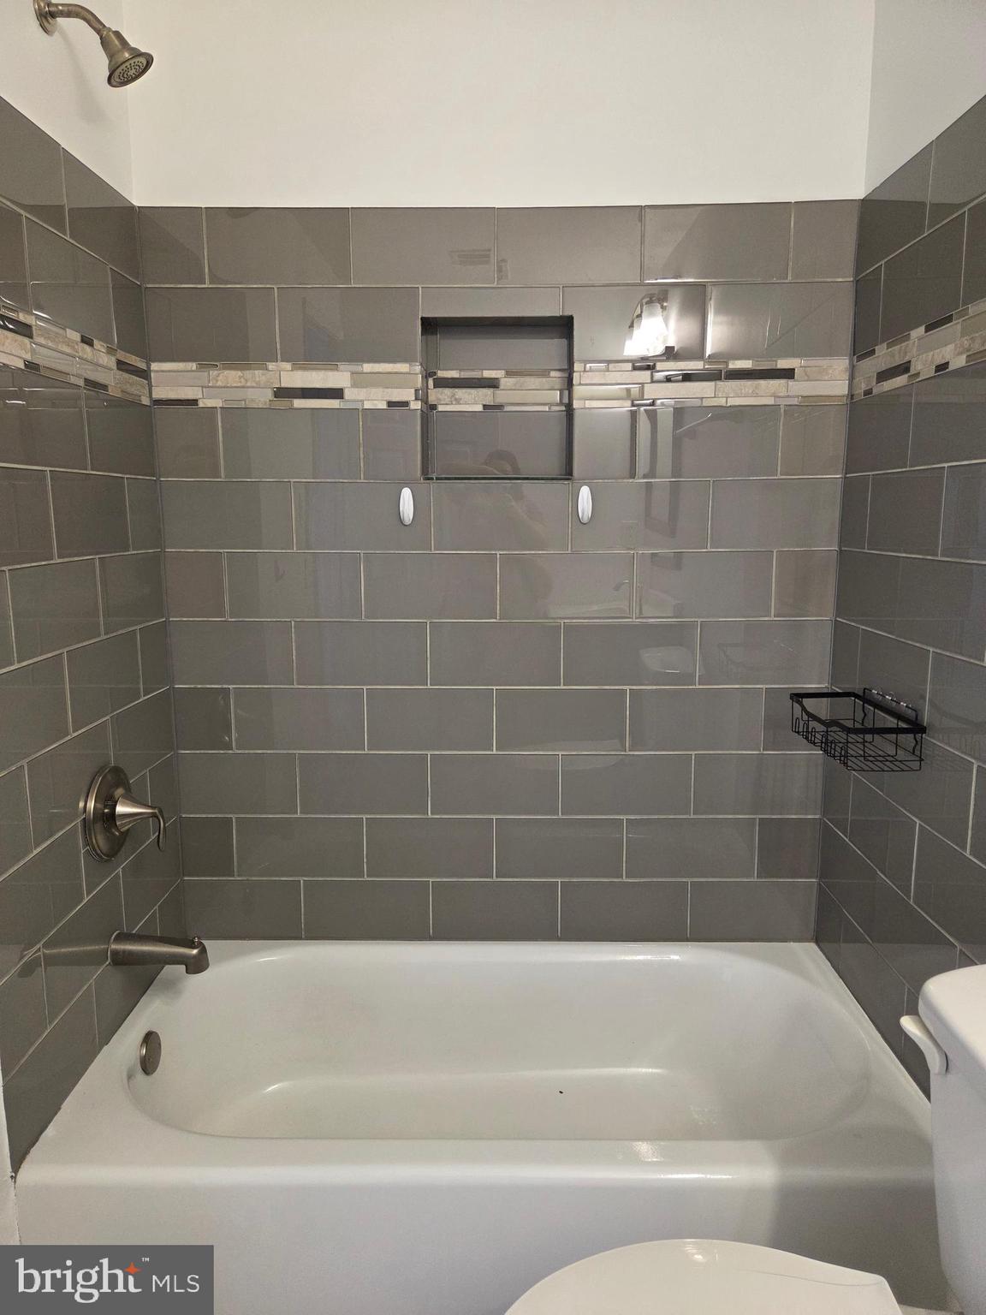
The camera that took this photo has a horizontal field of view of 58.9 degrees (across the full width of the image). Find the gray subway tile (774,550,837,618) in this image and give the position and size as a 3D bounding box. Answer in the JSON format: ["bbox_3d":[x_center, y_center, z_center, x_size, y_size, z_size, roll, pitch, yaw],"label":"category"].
[{"bbox_3d":[0.693,-0.162,1.949,0.136,0.151,0.010,0,9,1],"label":"gray subway tile"}]

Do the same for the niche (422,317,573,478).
[{"bbox_3d":[0.011,-0.568,1.945,0.328,0.340,0.105,0,9,1],"label":"niche"}]

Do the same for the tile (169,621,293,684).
[{"bbox_3d":[-0.592,-0.009,1.986,0.279,0.149,0.009,0,9,1],"label":"tile"}]

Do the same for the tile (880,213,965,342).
[{"bbox_3d":[0.761,-0.664,1.552,0.010,0.152,0.304,0,9,1],"label":"tile"}]

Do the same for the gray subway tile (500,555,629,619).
[{"bbox_3d":[0.165,-0.159,1.953,0.302,0.151,0.010,0,10,1],"label":"gray subway tile"}]

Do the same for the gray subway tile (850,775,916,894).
[{"bbox_3d":[0.764,0.343,1.714,0.010,0.151,0.302,0,9,1],"label":"gray subway tile"}]

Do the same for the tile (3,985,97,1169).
[{"bbox_3d":[-0.756,0.701,1.503,0.010,0.147,0.294,0,9,1],"label":"tile"}]

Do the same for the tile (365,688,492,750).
[{"bbox_3d":[-0.146,0.144,2.016,0.303,0.152,0.010,0,9,1],"label":"tile"}]

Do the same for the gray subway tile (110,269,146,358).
[{"bbox_3d":[-0.749,-0.699,1.796,0.010,0.154,0.162,0,9,1],"label":"gray subway tile"}]

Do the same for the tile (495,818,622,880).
[{"bbox_3d":[0.157,0.448,2.055,0.302,0.151,0.010,0,9,1],"label":"tile"}]

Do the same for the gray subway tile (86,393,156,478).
[{"bbox_3d":[-0.750,-0.442,1.760,0.010,0.154,0.306,0,9,1],"label":"gray subway tile"}]

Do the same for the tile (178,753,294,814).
[{"bbox_3d":[-0.596,0.297,2.046,0.280,0.152,0.009,0,9,1],"label":"tile"}]

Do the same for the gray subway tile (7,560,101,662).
[{"bbox_3d":[-0.753,-0.088,1.510,0.010,0.151,0.302,0,10,1],"label":"gray subway tile"}]

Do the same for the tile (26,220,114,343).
[{"bbox_3d":[-0.755,-0.666,1.567,0.010,0.149,0.304,0,9,1],"label":"tile"}]

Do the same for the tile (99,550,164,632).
[{"bbox_3d":[-0.749,-0.135,1.813,0.010,0.152,0.304,0,9,1],"label":"tile"}]

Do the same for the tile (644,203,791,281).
[{"bbox_3d":[0.470,-0.870,1.835,0.303,0.150,0.009,0,9,1],"label":"tile"}]

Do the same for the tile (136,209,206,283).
[{"bbox_3d":[-0.673,-0.868,1.859,0.133,0.153,0.010,0,9,1],"label":"tile"}]

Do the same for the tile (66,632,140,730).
[{"bbox_3d":[-0.746,0.041,1.683,0.010,0.151,0.302,0,9,1],"label":"tile"}]

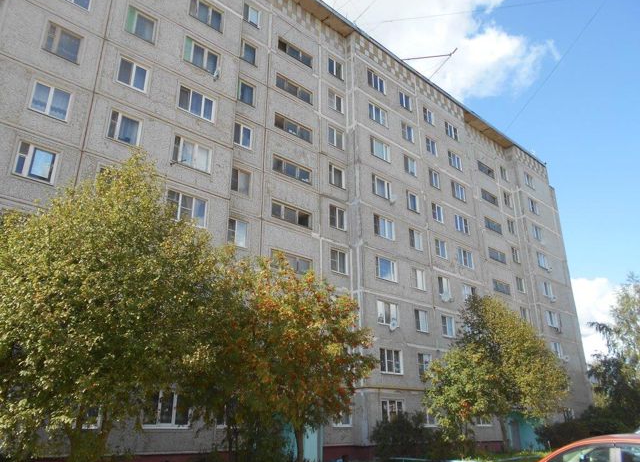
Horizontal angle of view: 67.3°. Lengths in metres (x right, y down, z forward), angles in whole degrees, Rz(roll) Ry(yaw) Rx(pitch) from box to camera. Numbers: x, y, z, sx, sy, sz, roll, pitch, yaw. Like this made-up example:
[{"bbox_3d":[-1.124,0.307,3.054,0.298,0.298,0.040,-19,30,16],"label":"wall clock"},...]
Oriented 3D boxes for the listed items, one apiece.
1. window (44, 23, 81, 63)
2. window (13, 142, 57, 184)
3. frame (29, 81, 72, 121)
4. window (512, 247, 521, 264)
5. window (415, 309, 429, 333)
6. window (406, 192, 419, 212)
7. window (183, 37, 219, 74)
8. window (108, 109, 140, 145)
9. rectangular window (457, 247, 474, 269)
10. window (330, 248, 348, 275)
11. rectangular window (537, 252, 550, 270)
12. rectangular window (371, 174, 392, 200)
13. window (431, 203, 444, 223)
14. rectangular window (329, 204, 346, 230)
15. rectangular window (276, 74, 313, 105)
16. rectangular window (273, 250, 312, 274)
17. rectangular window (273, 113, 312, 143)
[{"bbox_3d":[-10.322,-7.547,19.396,1.345,1.357,0.200,18,-27,-39],"label":"window"},{"bbox_3d":[-10.420,-2.489,17.636,1.400,1.400,0.150,18,-27,-39],"label":"window"},{"bbox_3d":[-10.321,-4.928,18.406,1.345,1.357,0.200,18,-27,-39],"label":"frame"},{"bbox_3d":[18.108,2.203,44.449,1.250,1.300,0.200,18,-28,-38],"label":"window"},{"bbox_3d":[6.431,5.753,30.443,1.320,1.370,0.150,18,-28,-38],"label":"window"},{"bbox_3d":[6.550,-2.052,33.948,1.375,1.357,0.200,18,-27,-39],"label":"window"},{"bbox_3d":[-5.912,-8.744,24.296,1.950,1.387,0.150,18,-28,-39],"label":"window"},{"bbox_3d":[-8.275,-4.338,20.437,1.370,1.370,0.150,18,-27,-39],"label":"window"},{"bbox_3d":[11.158,2.082,36.718,1.900,1.387,0.150,18,-28,-39],"label":"rectangular window"},{"bbox_3d":[1.093,1.831,28.328,1.400,1.387,0.150,18,-28,-39],"label":"window"},{"bbox_3d":[21.482,2.840,46.420,1.970,1.387,0.150,18,-28,-39],"label":"rectangular window"},{"bbox_3d":[4.099,-2.853,31.826,1.968,1.357,0.200,18,-27,-39],"label":"rectangular window"},{"bbox_3d":[8.718,-1.333,35.657,1.340,1.387,0.150,18,-28,-39],"label":"window"},{"bbox_3d":[1.059,-0.762,29.102,1.390,1.430,0.150,18,-28,-38],"label":"rectangular window"},{"bbox_3d":[-1.571,-8.729,29.757,2.888,0.924,0.200,18,-27,-39],"label":"rectangular window"},{"bbox_3d":[-1.542,1.755,25.612,2.850,0.970,0.150,18,-28,-38],"label":"rectangular window"},{"bbox_3d":[-1.570,-6.110,28.766,2.888,0.924,0.200,18,-27,-39],"label":"rectangular window"}]

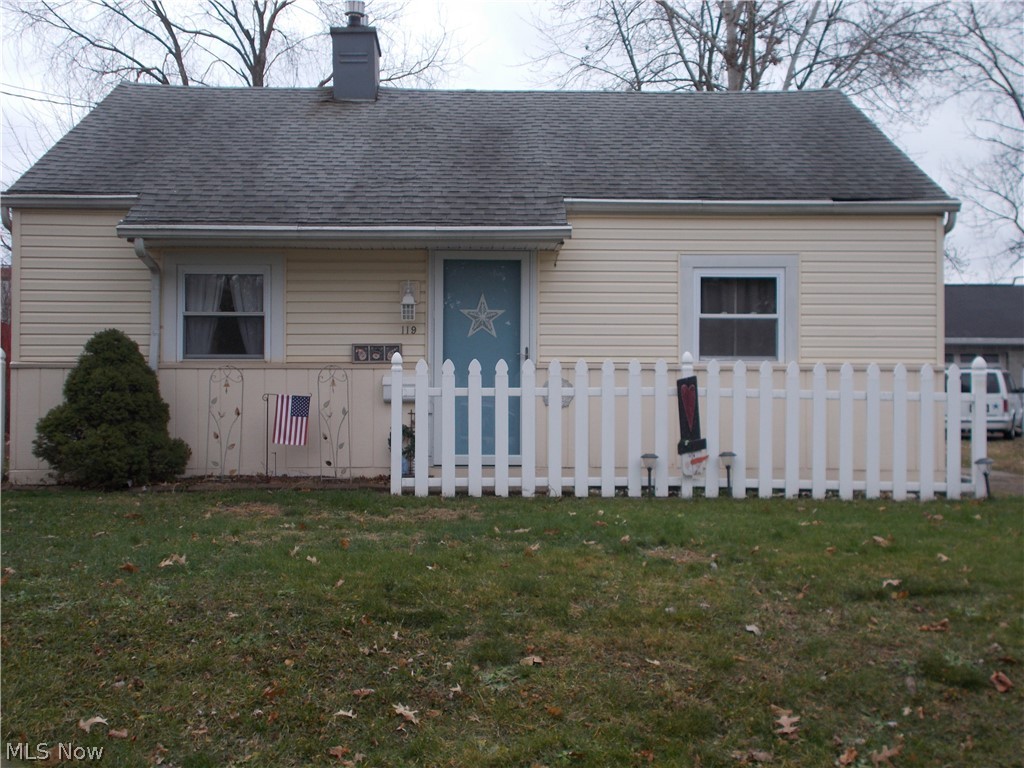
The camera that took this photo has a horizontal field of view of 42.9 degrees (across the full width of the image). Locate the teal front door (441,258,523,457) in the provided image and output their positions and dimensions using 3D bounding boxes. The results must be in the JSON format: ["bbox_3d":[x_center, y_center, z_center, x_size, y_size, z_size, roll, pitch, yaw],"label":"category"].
[{"bbox_3d":[-0.291,-0.250,12.400,0.820,1.940,0.070,0,0,-2],"label":"teal front door"}]

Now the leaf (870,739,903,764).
[{"bbox_3d":[1.264,1.241,4.383,0.115,0.040,0.130,0,-1,0],"label":"leaf"}]

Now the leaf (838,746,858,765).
[{"bbox_3d":[1.125,1.242,4.353,0.070,0.035,0.075,0,-1,0],"label":"leaf"}]

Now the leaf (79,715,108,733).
[{"bbox_3d":[-1.507,1.226,4.688,0.105,0.035,0.080,0,-1,0],"label":"leaf"}]

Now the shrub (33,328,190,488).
[{"bbox_3d":[-3.538,0.216,11.500,1.400,1.410,1.320,0,0,-2],"label":"shrub"}]

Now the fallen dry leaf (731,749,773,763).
[{"bbox_3d":[0.786,1.219,4.270,0.137,0.030,0.100,0,0,-2],"label":"fallen dry leaf"}]

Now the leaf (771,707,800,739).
[{"bbox_3d":[0.971,1.202,4.620,0.110,0.050,0.140,0,0,-2],"label":"leaf"}]

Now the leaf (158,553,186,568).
[{"bbox_3d":[-2.063,1.073,7.910,0.160,0.045,0.120,0,-1,0],"label":"leaf"}]

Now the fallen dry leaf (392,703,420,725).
[{"bbox_3d":[-0.383,1.195,4.720,0.105,0.045,0.100,0,0,-2],"label":"fallen dry leaf"}]

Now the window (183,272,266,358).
[{"bbox_3d":[-2.739,-0.657,12.400,0.840,0.870,0.090,0,-1,-2],"label":"window"}]

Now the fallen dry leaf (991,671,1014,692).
[{"bbox_3d":[1.978,1.200,5.248,0.085,0.045,0.100,0,-1,0],"label":"fallen dry leaf"}]

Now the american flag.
[{"bbox_3d":[-2.033,0.337,12.000,0.330,0.470,0.030,0,0,-2],"label":"american flag"}]

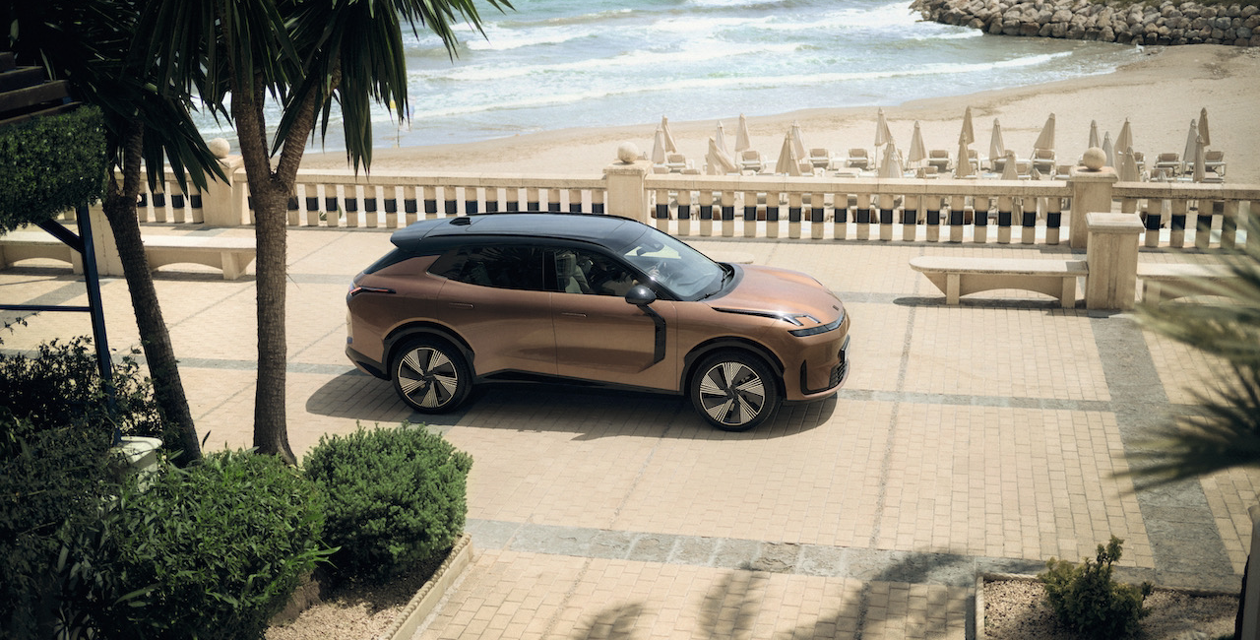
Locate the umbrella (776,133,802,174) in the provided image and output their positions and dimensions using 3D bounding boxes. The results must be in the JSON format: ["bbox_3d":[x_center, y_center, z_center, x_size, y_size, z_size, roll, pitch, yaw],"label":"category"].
[{"bbox_3d":[4.712,-4.554,41.523,0.750,2.050,0.700,2,17,13],"label":"umbrella"}]

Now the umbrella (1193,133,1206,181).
[{"bbox_3d":[15.794,-4.140,39.051,0.400,2.050,0.400,2,17,13],"label":"umbrella"}]

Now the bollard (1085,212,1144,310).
[{"bbox_3d":[5.451,-0.667,15.842,0.600,1.000,0.600,2,17,13],"label":"bollard"}]

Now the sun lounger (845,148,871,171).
[{"bbox_3d":[7.556,-5.465,46.000,0.700,0.730,1.900,2,17,13],"label":"sun lounger"}]

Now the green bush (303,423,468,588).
[{"bbox_3d":[-1.702,1.224,9.845,1.160,0.920,1.140,2,17,13],"label":"green bush"}]

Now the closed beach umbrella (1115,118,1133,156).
[{"bbox_3d":[14.797,-4.997,41.885,0.550,2.050,0.520,2,17,13],"label":"closed beach umbrella"}]

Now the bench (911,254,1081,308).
[{"bbox_3d":[4.224,-0.430,16.146,1.970,0.450,0.570,2,17,13],"label":"bench"}]

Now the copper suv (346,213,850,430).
[{"bbox_3d":[-0.328,-0.116,13.324,4.820,1.680,1.950,2,17,14],"label":"copper suv"}]

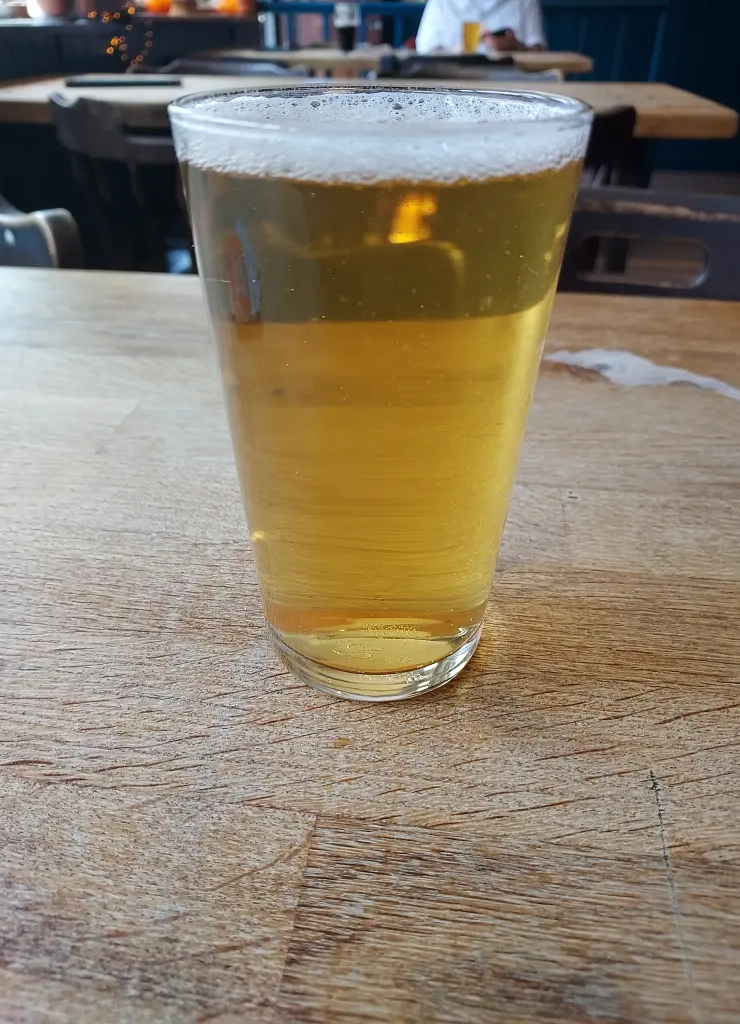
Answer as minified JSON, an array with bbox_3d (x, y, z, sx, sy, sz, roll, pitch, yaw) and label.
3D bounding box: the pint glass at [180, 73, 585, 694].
[{"bbox_3d":[0.002,-0.025,0.195,0.088,0.151,0.088,0,35,0],"label":"pint glass"}]

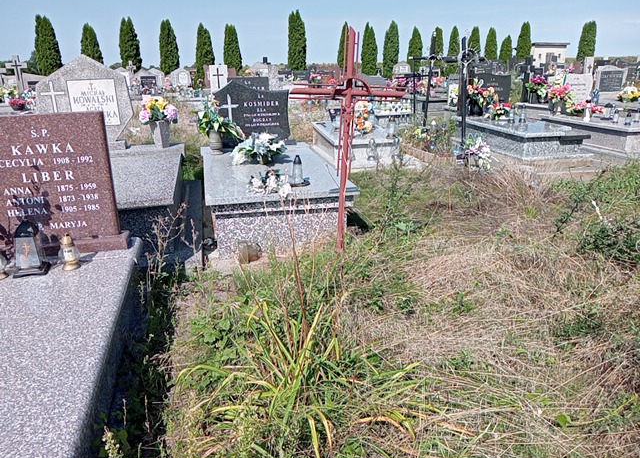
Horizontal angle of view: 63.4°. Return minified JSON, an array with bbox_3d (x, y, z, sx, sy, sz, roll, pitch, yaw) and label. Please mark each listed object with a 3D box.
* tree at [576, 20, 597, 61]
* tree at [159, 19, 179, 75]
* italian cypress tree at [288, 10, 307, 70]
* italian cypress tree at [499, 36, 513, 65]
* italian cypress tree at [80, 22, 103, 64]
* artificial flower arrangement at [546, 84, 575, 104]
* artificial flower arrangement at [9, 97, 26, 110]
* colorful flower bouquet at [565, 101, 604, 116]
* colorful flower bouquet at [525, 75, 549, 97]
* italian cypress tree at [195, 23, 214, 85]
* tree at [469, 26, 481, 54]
[{"bbox_3d":[17.472,-11.696,34.033,1.300,3.742,1.300,7,19,25],"label":"tree"},{"bbox_3d":[-6.362,-7.320,21.990,0.850,2.930,0.824,-1,19,0],"label":"tree"},{"bbox_3d":[-1.391,-11.319,32.575,1.170,4.553,1.170,-2,18,-2],"label":"italian cypress tree"},{"bbox_3d":[13.862,-12.791,38.644,1.000,3.170,1.000,5,19,18],"label":"italian cypress tree"},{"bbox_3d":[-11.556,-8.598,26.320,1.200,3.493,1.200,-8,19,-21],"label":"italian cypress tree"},{"bbox_3d":[3.856,-2.172,8.300,0.400,0.330,0.350,-3,18,-6],"label":"artificial flower arrangement"},{"bbox_3d":[-5.802,-2.386,9.937,0.326,0.230,0.310,-5,19,-12],"label":"artificial flower arrangement"},{"bbox_3d":[4.615,-2.088,9.000,0.678,0.241,0.339,-4,18,-13],"label":"colorful flower bouquet"},{"bbox_3d":[4.098,-2.698,9.800,0.410,0.380,0.360,-3,18,-6],"label":"colorful flower bouquet"},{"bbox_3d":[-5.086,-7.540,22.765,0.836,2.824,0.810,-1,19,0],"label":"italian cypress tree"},{"bbox_3d":[9.167,-10.404,30.615,0.739,2.932,0.717,-1,19,0],"label":"tree"}]

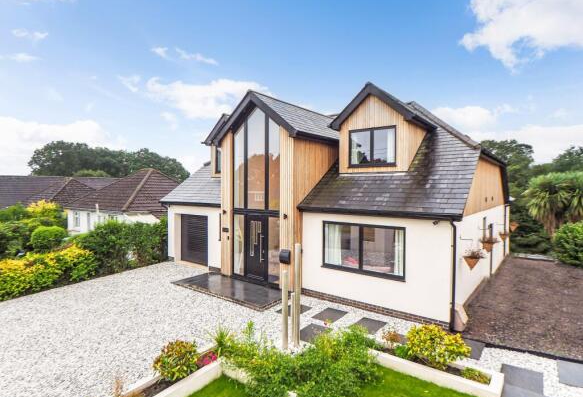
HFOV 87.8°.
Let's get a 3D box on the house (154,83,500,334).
[{"bbox_3d":[1.950,-0.500,13.600,12.000,6.700,10.200,2,2,38],"label":"house"}]

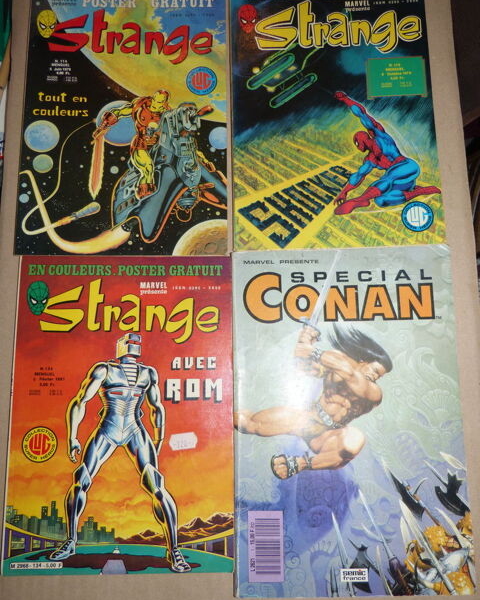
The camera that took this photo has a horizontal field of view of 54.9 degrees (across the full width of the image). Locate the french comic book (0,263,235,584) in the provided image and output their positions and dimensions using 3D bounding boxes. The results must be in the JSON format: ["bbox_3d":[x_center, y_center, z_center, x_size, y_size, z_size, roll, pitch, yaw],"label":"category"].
[{"bbox_3d":[-0.095,0.088,0.378,0.180,0.006,0.253,0,82,0],"label":"french comic book"}]

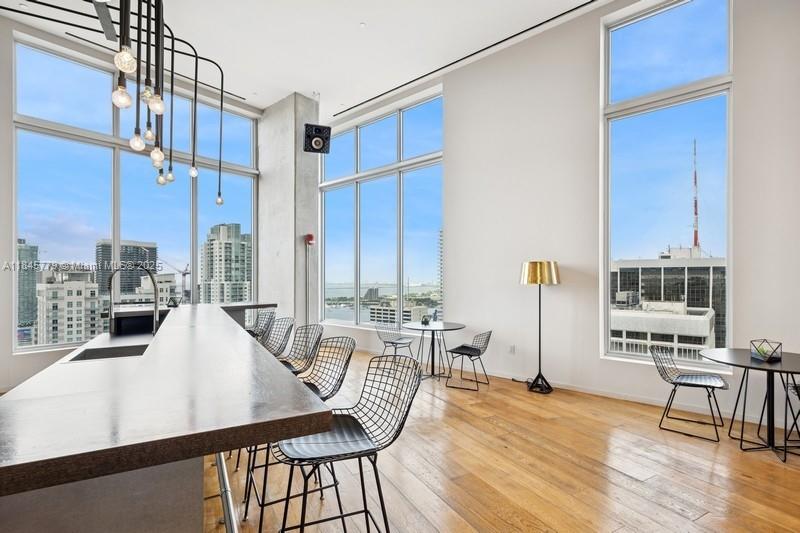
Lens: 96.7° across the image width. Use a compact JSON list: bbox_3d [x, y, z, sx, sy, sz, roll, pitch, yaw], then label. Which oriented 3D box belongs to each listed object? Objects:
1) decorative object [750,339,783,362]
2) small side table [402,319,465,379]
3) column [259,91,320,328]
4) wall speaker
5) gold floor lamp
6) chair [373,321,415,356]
[{"bbox_3d":[3.234,0.746,3.140,0.190,0.140,0.190,1,-2,-45],"label":"decorative object"},{"bbox_3d":[0.489,1.246,5.201,0.910,0.720,0.910,0,-1,0],"label":"small side table"},{"bbox_3d":[-2.148,-0.712,6.926,1.150,4.750,0.500,-1,-1,40],"label":"column"},{"bbox_3d":[-1.421,-2.232,6.200,0.420,0.460,0.360,0,17,-16],"label":"wall speaker"},{"bbox_3d":[1.800,0.758,4.537,0.490,1.650,0.490,0,-1,0],"label":"gold floor lamp"},{"bbox_3d":[-0.085,1.240,5.601,0.540,0.760,0.570,1,-1,-38],"label":"chair"}]

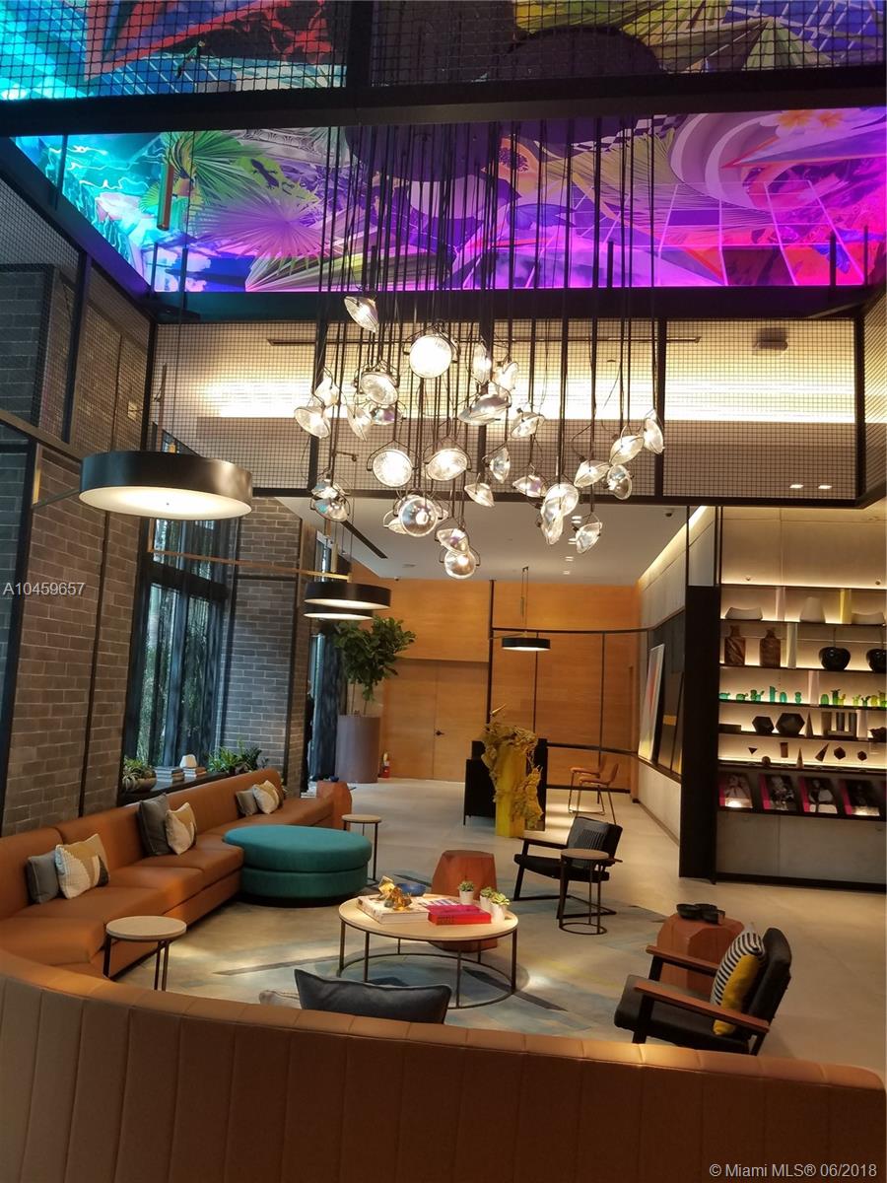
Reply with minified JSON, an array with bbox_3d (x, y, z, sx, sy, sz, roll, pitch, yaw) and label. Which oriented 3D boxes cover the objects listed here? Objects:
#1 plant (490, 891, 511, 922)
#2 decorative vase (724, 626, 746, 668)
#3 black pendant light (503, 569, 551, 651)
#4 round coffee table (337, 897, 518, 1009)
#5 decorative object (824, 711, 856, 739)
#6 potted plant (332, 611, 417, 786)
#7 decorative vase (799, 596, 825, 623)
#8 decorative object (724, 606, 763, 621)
[{"bbox_3d":[0.349,1.934,5.467,0.130,0.165,0.130,2,-7,6],"label":"plant"},{"bbox_3d":[3.101,0.580,9.434,0.225,0.438,0.203,2,-7,7],"label":"decorative vase"},{"bbox_3d":[1.437,0.284,15.513,0.860,1.430,0.860,2,-7,6],"label":"black pendant light"},{"bbox_3d":[-0.104,2.162,5.400,1.058,0.397,1.058,3,-7,0],"label":"round coffee table"},{"bbox_3d":[4.064,1.374,9.106,0.345,0.270,0.130,2,-7,6],"label":"decorative object"},{"bbox_3d":[-1.352,2.027,17.094,1.526,3.229,1.374,2,-7,7],"label":"potted plant"},{"bbox_3d":[3.853,0.193,9.272,0.265,0.274,0.230,2,-7,6],"label":"decorative vase"},{"bbox_3d":[3.204,0.237,9.464,0.406,0.152,0.203,2,-7,7],"label":"decorative object"}]

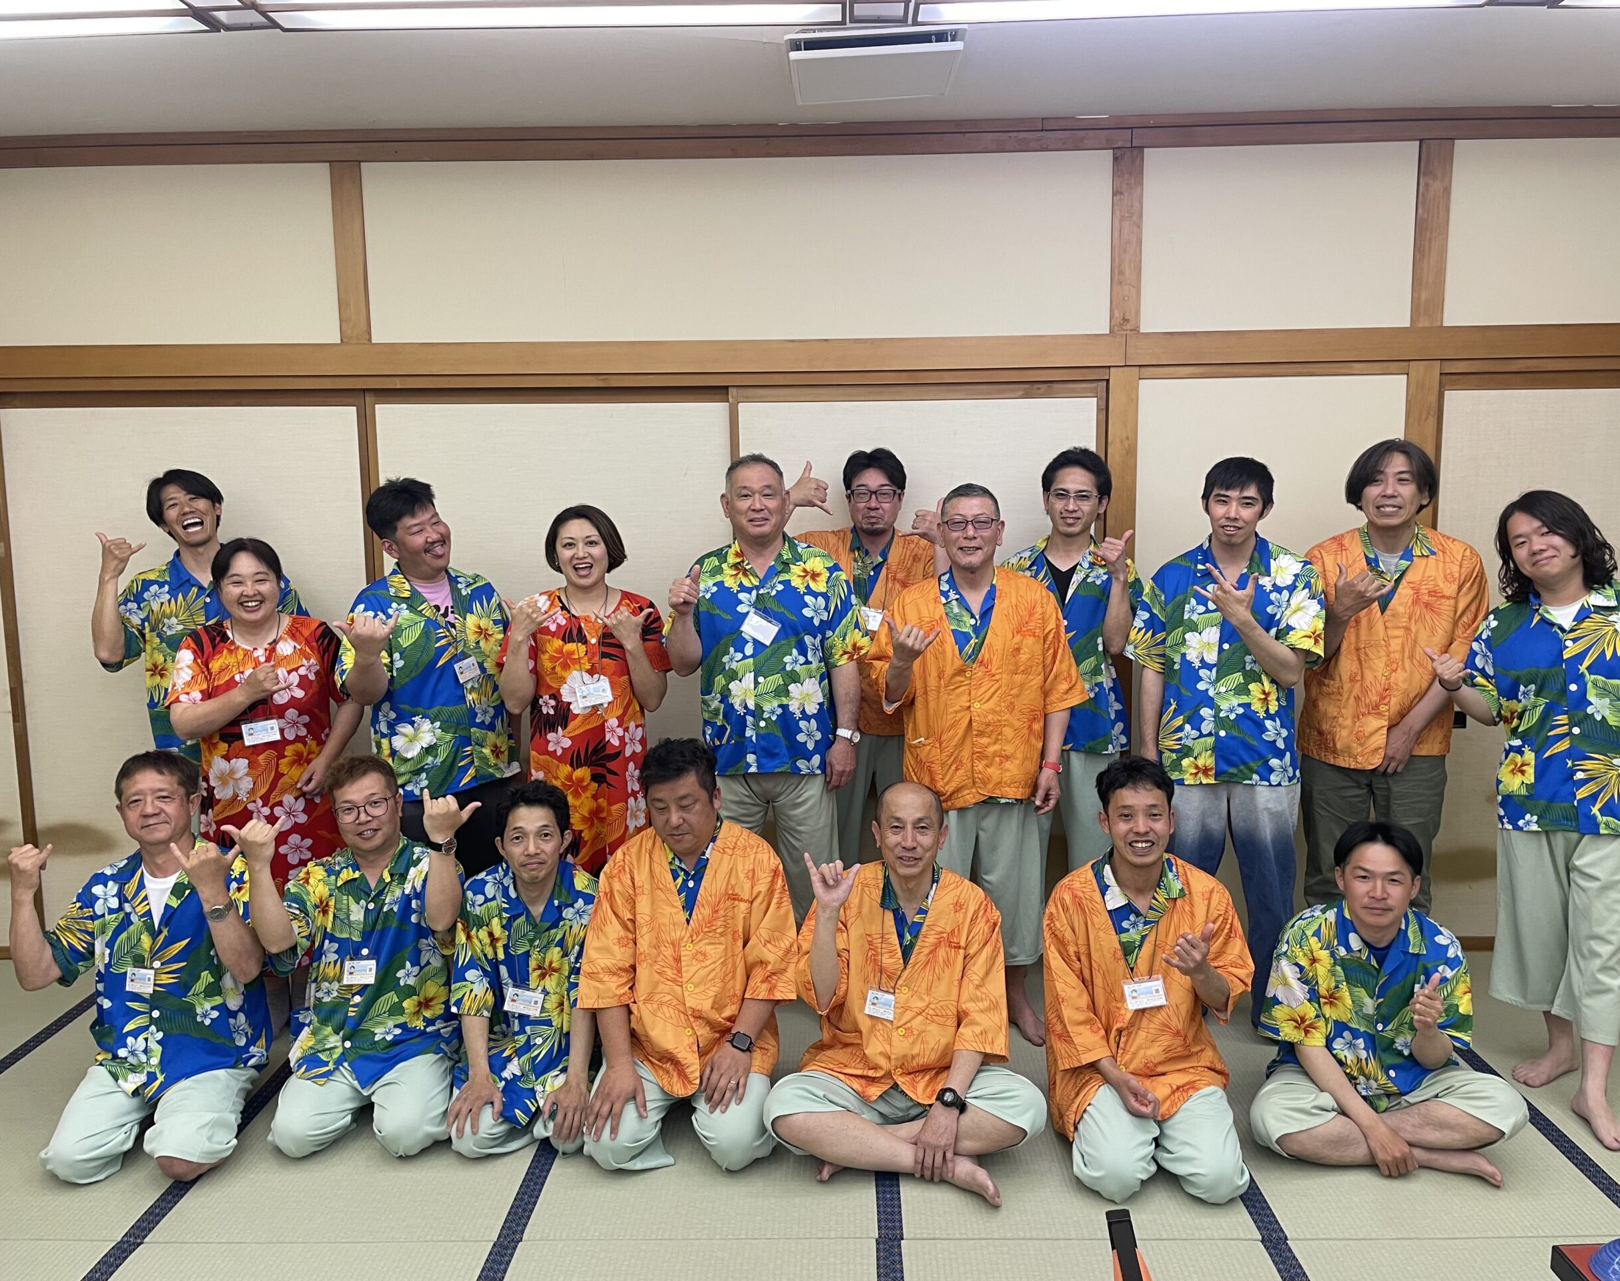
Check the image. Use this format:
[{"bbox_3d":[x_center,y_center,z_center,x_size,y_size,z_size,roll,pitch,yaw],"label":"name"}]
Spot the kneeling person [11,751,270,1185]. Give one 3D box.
[{"bbox_3d":[-1.707,0.785,3.378,0.670,1.000,0.660,-2,8,-9],"label":"kneeling person"}]

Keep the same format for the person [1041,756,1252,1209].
[{"bbox_3d":[0.854,0.804,3.292,0.550,1.000,0.640,1,8,13],"label":"person"}]

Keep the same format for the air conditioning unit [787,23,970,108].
[{"bbox_3d":[0.180,-1.590,3.587,0.480,0.080,0.520,-1,8,1],"label":"air conditioning unit"}]

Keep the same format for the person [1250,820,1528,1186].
[{"bbox_3d":[1.494,0.883,3.392,0.710,0.800,0.680,1,8,15],"label":"person"}]

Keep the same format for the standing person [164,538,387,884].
[{"bbox_3d":[-1.537,0.475,3.674,0.560,1.525,0.420,-4,9,-19],"label":"standing person"}]

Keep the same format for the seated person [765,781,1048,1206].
[{"bbox_3d":[0.248,0.846,3.339,0.730,0.920,0.700,0,8,3],"label":"seated person"}]

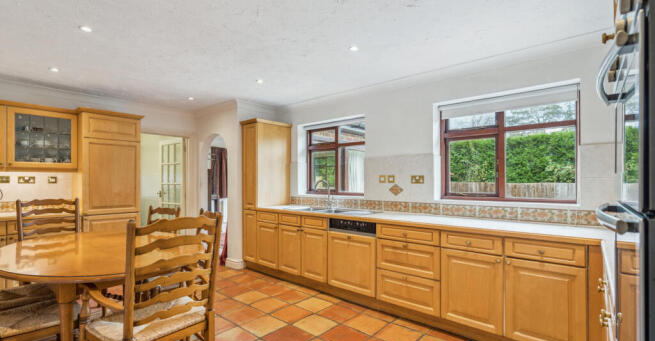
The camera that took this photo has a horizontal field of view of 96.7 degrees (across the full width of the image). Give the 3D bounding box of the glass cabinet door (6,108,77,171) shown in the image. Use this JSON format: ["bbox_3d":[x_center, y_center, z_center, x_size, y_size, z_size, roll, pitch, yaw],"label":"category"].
[{"bbox_3d":[-3.310,-0.362,3.410,0.040,0.670,0.590,-2,-2,40],"label":"glass cabinet door"}]

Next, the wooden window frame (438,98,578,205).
[{"bbox_3d":[1.714,-0.196,2.866,1.160,1.000,0.080,-2,-3,40],"label":"wooden window frame"}]

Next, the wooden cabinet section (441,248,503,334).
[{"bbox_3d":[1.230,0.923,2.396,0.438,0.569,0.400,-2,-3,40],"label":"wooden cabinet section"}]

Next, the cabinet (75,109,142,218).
[{"bbox_3d":[-2.892,-0.085,3.786,0.600,1.260,0.630,-2,-3,40],"label":"cabinet"}]

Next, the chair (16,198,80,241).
[{"bbox_3d":[-2.482,0.797,2.687,0.500,1.050,0.490,-1,-4,25],"label":"chair"}]

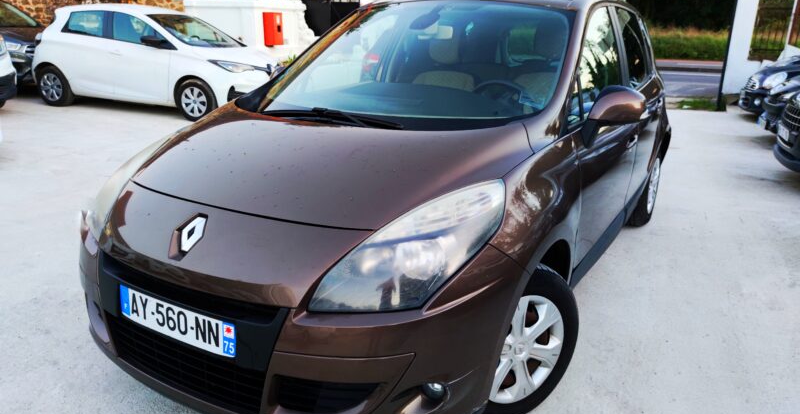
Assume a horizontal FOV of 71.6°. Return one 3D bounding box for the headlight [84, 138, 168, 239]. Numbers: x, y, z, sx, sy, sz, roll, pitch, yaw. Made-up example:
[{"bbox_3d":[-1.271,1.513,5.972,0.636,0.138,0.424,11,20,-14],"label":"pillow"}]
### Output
[{"bbox_3d":[-1.023,-0.074,2.197,0.360,0.320,0.560,12,20,36],"label":"headlight"}]

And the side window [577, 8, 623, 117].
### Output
[{"bbox_3d":[0.953,-0.708,2.655,0.070,0.500,0.920,-8,10,34],"label":"side window"}]

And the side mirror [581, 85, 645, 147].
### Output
[{"bbox_3d":[0.839,-0.360,2.178,0.240,0.210,0.160,10,19,30],"label":"side mirror"}]

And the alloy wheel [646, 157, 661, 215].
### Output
[{"bbox_3d":[1.861,-0.164,4.190,0.150,0.420,0.420,10,19,30],"label":"alloy wheel"}]

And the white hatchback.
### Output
[{"bbox_3d":[-3.800,-2.360,8.860,4.080,1.560,1.760,5,18,16],"label":"white hatchback"}]

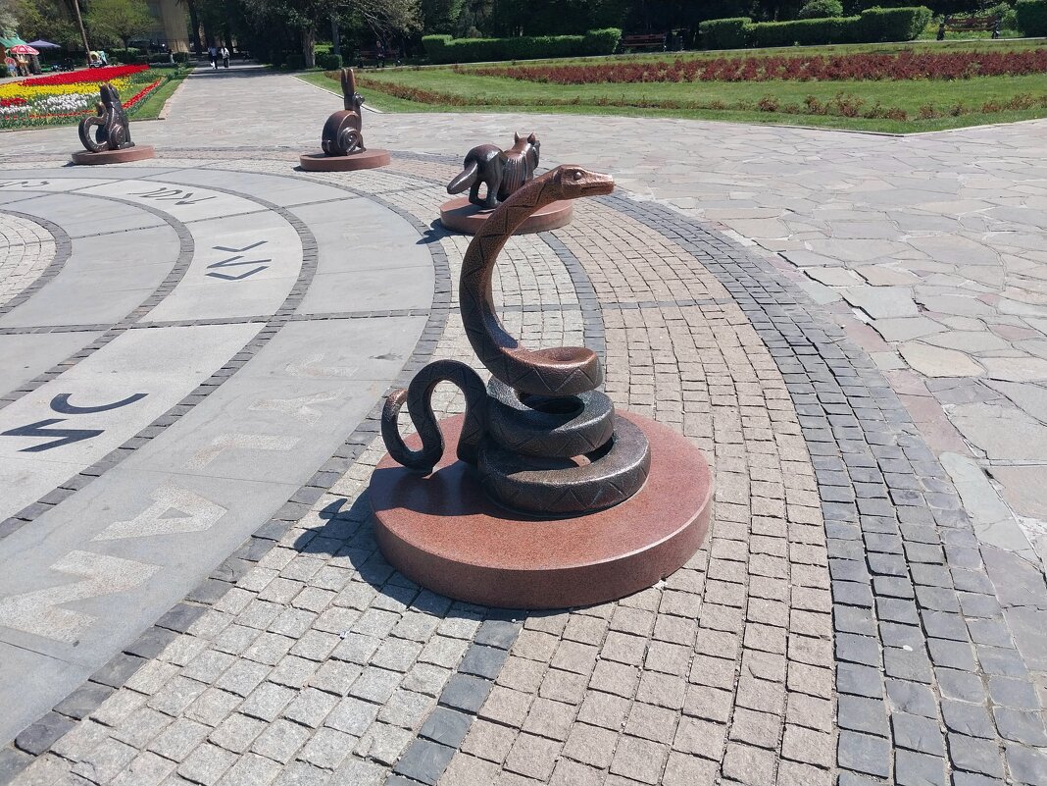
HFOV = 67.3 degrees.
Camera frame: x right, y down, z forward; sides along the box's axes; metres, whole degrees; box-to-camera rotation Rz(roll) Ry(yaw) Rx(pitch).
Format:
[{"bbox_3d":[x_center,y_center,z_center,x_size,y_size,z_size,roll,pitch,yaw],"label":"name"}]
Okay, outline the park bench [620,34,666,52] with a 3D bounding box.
[{"bbox_3d":[6.291,-18.024,40.498,2.268,0.900,0.650,9,27,24],"label":"park bench"}]

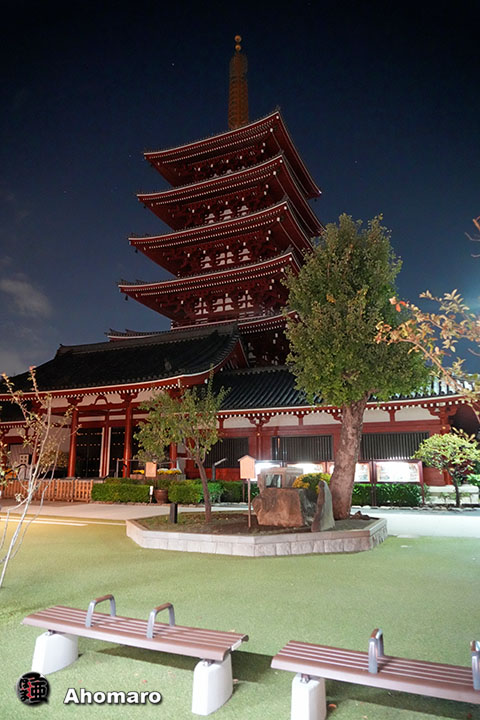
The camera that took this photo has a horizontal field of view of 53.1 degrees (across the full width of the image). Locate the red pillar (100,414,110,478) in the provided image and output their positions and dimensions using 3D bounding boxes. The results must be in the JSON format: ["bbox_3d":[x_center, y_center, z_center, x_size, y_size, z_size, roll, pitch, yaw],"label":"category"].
[{"bbox_3d":[-8.710,5.573,31.260,0.360,4.105,0.360,-5,-13,23],"label":"red pillar"}]

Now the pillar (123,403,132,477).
[{"bbox_3d":[-6.058,4.243,25.891,0.370,4.130,0.370,-6,-13,24],"label":"pillar"}]

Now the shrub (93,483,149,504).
[{"bbox_3d":[-5.185,5.939,21.588,2.689,0.790,0.800,-3,-12,13],"label":"shrub"}]

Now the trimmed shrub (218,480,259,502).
[{"bbox_3d":[0.005,5.390,19.686,1.700,0.860,0.850,-4,-13,20],"label":"trimmed shrub"}]

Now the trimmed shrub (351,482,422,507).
[{"bbox_3d":[5.494,5.093,18.332,2.850,0.850,0.900,-4,-13,19],"label":"trimmed shrub"}]

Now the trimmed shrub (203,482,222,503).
[{"bbox_3d":[-1.215,5.834,21.203,0.850,0.821,0.800,-3,-12,12],"label":"trimmed shrub"}]

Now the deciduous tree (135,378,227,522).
[{"bbox_3d":[-1.397,2.091,11.366,2.150,3.360,1.950,0,-12,0],"label":"deciduous tree"}]

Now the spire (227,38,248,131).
[{"bbox_3d":[-0.173,-33.214,57.779,2.400,14.241,2.400,0,-12,0],"label":"spire"}]

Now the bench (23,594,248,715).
[{"bbox_3d":[-0.895,2.266,3.872,1.924,0.580,0.399,-5,-13,23],"label":"bench"}]

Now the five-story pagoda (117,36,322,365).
[{"bbox_3d":[-0.091,-15.135,54.246,19.200,50.800,19.200,-6,-13,24],"label":"five-story pagoda"}]

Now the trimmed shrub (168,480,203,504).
[{"bbox_3d":[-2.130,5.301,19.215,1.250,0.840,0.800,-4,-13,20],"label":"trimmed shrub"}]

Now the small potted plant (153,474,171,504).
[{"bbox_3d":[-3.341,5.533,20.544,0.720,1.146,0.720,0,-12,0],"label":"small potted plant"}]

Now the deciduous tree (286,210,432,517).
[{"bbox_3d":[3.121,0.045,12.987,3.750,8.135,3.600,-5,-13,23],"label":"deciduous tree"}]

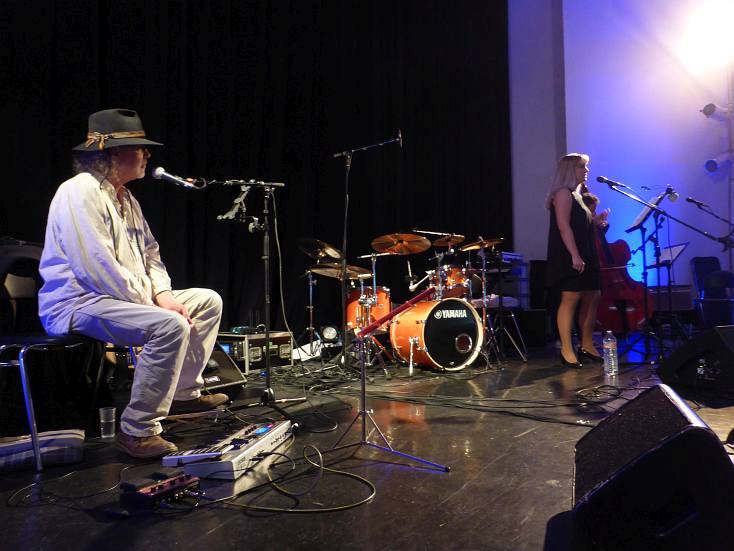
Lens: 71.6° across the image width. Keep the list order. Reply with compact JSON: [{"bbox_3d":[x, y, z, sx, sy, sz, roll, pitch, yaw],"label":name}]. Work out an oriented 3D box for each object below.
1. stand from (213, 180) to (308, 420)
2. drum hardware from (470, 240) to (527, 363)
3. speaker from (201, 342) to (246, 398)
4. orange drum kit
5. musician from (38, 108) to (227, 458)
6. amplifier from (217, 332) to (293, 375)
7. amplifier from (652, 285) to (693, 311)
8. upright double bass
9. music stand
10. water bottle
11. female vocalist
[{"bbox_3d":[-0.462,0.103,2.508,0.540,1.150,0.700,-3,-4,41],"label":"stand"},{"bbox_3d":[1.133,0.231,4.323,0.550,1.040,0.550,1,-4,-30],"label":"drum hardware"},{"bbox_3d":[-1.094,0.535,3.137,0.440,0.360,0.520,-2,-3,28],"label":"speaker"},{"bbox_3d":[0.252,0.196,4.426,1.500,1.150,1.400,1,-4,-30],"label":"orange drum kit"},{"bbox_3d":[-1.050,-0.022,2.175,0.720,1.370,0.700,-1,-3,0],"label":"musician"},{"bbox_3d":[-1.013,0.627,4.233,0.540,0.290,0.610,-2,-3,25],"label":"amplifier"},{"bbox_3d":[4.104,0.308,6.841,0.580,0.360,0.280,-1,-3,6],"label":"amplifier"},{"bbox_3d":[2.849,-0.081,6.011,0.660,1.800,0.420,-14,-11,26],"label":"upright double bass"},{"bbox_3d":[3.653,0.197,6.146,0.450,1.220,0.500,1,-3,-25],"label":"music stand"},{"bbox_3d":[1.761,0.552,3.698,0.090,0.316,0.090,-1,-3,0],"label":"water bottle"},{"bbox_3d":[1.763,-0.138,4.312,0.420,1.760,0.500,-2,-3,25],"label":"female vocalist"}]

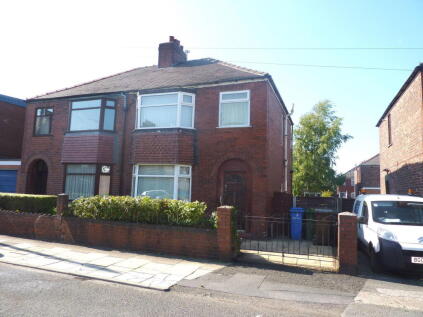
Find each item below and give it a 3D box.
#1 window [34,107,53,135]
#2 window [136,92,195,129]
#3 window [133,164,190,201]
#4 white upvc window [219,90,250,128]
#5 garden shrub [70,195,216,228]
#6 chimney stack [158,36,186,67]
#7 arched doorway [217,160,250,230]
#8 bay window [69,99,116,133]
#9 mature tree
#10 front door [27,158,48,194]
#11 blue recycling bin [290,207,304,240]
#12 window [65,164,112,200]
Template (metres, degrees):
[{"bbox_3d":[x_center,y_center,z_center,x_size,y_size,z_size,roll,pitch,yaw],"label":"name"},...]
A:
[{"bbox_3d":[-7.883,-1.775,14.345,1.086,1.373,0.150,0,-6,21],"label":"window"},{"bbox_3d":[-1.923,-1.794,11.769,2.542,1.343,0.541,0,-6,21],"label":"window"},{"bbox_3d":[-2.018,0.984,11.490,2.542,1.497,0.541,0,-6,21],"label":"window"},{"bbox_3d":[0.803,-1.777,10.958,1.158,1.332,0.140,0,-6,21],"label":"white upvc window"},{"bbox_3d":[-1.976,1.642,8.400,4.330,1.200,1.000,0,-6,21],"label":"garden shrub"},{"bbox_3d":[-2.042,-5.487,16.498,0.881,1.671,1.661,0,-6,21],"label":"chimney stack"},{"bbox_3d":[0.823,1.280,10.775,1.199,2.506,0.400,0,-6,21],"label":"arched doorway"},{"bbox_3d":[-5.333,-1.823,13.096,2.583,1.414,0.541,0,-6,21],"label":"bay window"},{"bbox_3d":[8.160,-0.256,23.074,4.800,8.800,4.600,0,-6,21],"label":"mature tree"},{"bbox_3d":[-7.994,1.282,14.148,1.240,2.497,0.250,0,-6,21],"label":"front door"},{"bbox_3d":[2.897,2.166,10.306,0.490,1.070,0.550,0,-6,21],"label":"blue recycling bin"},{"bbox_3d":[-5.430,1.000,12.812,2.583,1.497,0.541,0,-6,21],"label":"window"}]

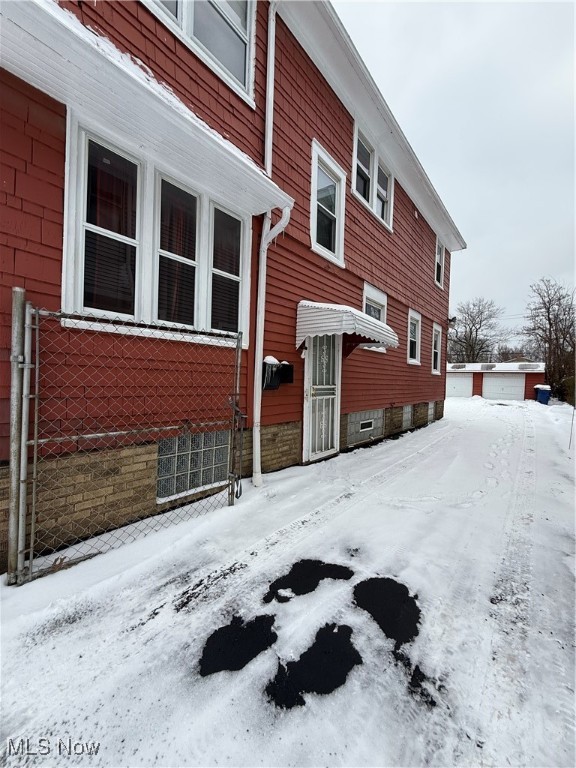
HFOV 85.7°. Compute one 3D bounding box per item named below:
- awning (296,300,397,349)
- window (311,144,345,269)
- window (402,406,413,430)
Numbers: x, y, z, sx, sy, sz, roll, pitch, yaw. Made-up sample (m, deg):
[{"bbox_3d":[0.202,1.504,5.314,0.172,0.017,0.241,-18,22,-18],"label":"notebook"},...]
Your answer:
[{"bbox_3d":[0.922,-0.791,4.601,0.890,0.675,1.386,3,1,39],"label":"awning"},{"bbox_3d":[0.674,-2.751,4.881,0.130,1.586,0.988,3,1,39],"label":"window"},{"bbox_3d":[3.083,0.857,8.107,0.120,0.609,0.659,3,1,39],"label":"window"}]

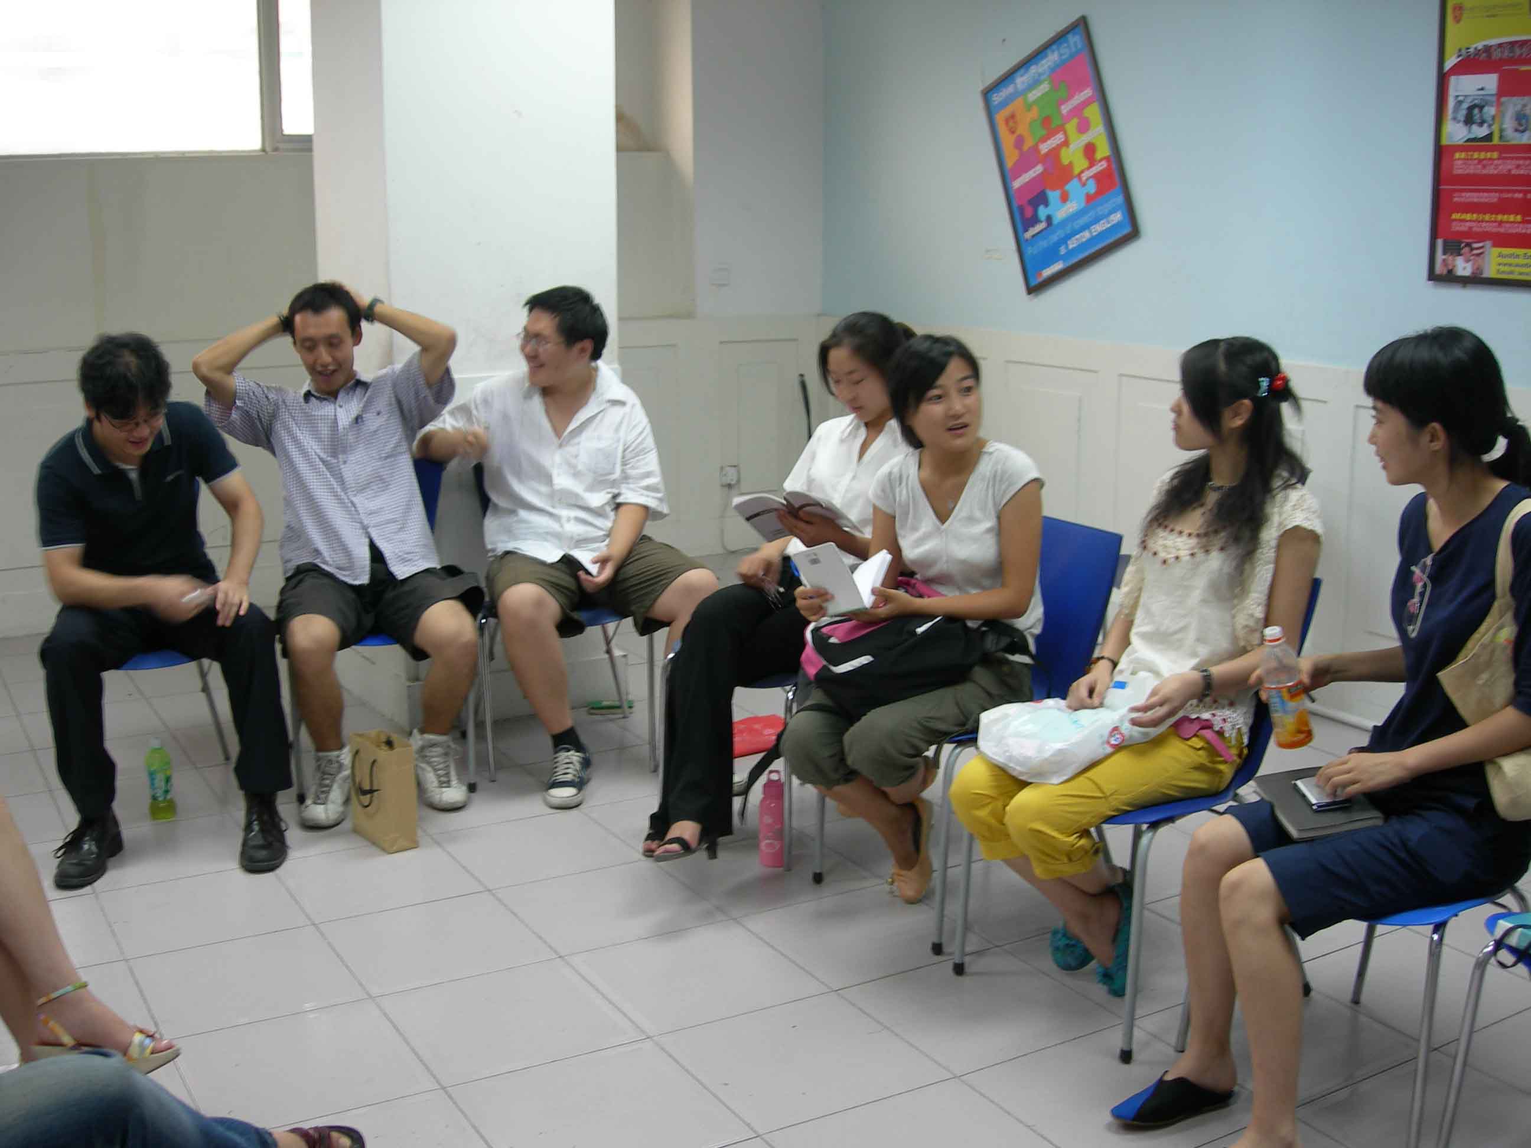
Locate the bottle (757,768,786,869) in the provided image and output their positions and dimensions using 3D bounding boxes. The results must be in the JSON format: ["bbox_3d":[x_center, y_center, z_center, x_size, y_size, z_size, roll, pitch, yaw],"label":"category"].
[{"bbox_3d":[0.015,0.555,3.892,0.069,0.231,0.069,0,12,0],"label":"bottle"}]

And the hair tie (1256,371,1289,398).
[{"bbox_3d":[0.918,-0.346,3.042,0.060,0.050,0.055,-5,13,-23],"label":"hair tie"}]

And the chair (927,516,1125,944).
[{"bbox_3d":[0.446,0.310,3.610,0.530,0.810,0.470,-6,13,-30],"label":"chair"}]

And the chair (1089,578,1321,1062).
[{"bbox_3d":[0.711,0.402,3.147,0.530,0.810,0.470,-6,13,-30],"label":"chair"}]

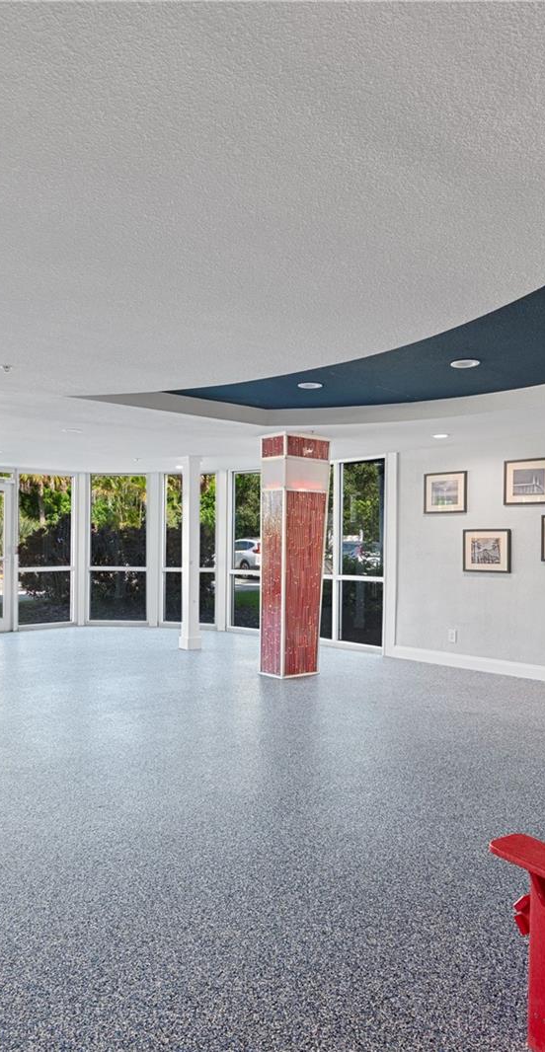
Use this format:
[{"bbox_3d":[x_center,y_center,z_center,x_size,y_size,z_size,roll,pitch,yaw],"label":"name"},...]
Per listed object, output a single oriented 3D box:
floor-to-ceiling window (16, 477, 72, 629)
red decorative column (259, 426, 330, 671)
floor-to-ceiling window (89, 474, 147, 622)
[{"bbox_3d":[-3.403,0.362,9.899,0.840,2.270,0.080,1,-1,-36],"label":"floor-to-ceiling window"},{"bbox_3d":[0.231,0.301,6.866,0.650,2.440,0.370,1,-1,-44],"label":"red decorative column"},{"bbox_3d":[-2.445,0.352,10.426,0.930,2.330,0.060,1,-1,0],"label":"floor-to-ceiling window"}]

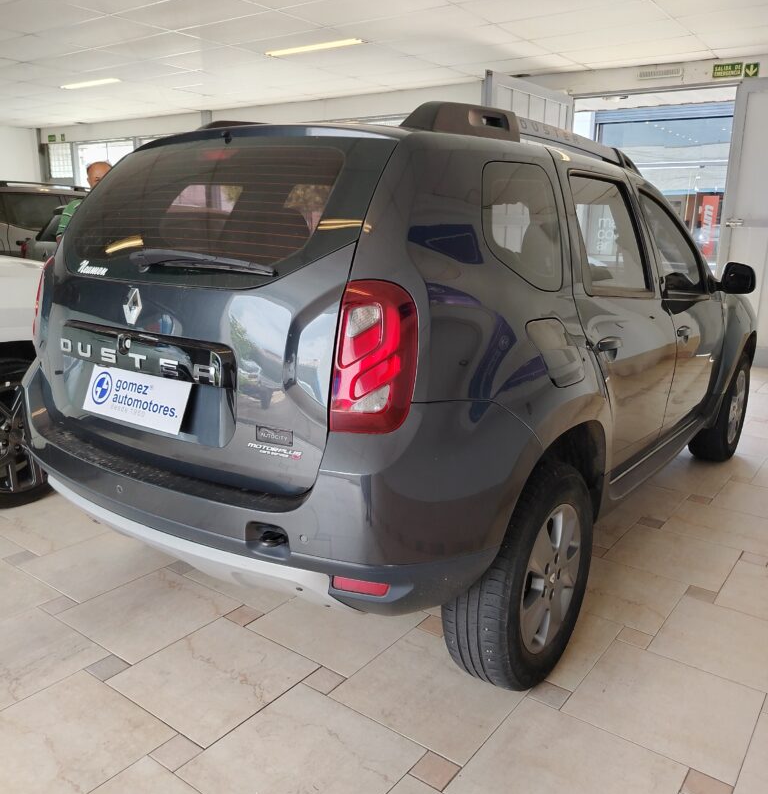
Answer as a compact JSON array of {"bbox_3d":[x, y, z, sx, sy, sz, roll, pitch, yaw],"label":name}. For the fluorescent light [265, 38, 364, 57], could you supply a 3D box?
[{"bbox_3d":[-0.654,-3.186,6.487,1.220,0.065,0.120,11,17,35],"label":"fluorescent light"}]

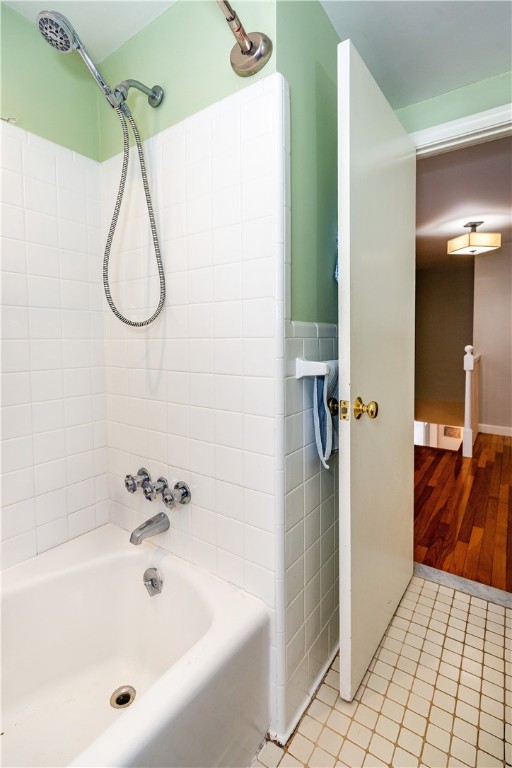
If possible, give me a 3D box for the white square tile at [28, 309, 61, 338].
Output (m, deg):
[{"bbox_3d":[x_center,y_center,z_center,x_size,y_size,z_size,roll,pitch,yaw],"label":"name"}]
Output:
[{"bbox_3d":[-0.746,-0.213,1.209,0.009,0.108,0.108,4,6,34],"label":"white square tile"}]

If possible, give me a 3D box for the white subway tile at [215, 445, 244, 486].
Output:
[{"bbox_3d":[-0.078,0.245,1.043,0.108,0.108,0.009,4,6,34],"label":"white subway tile"}]

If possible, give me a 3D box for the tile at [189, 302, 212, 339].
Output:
[{"bbox_3d":[-0.171,-0.201,1.087,0.108,0.108,0.009,4,6,34],"label":"tile"}]

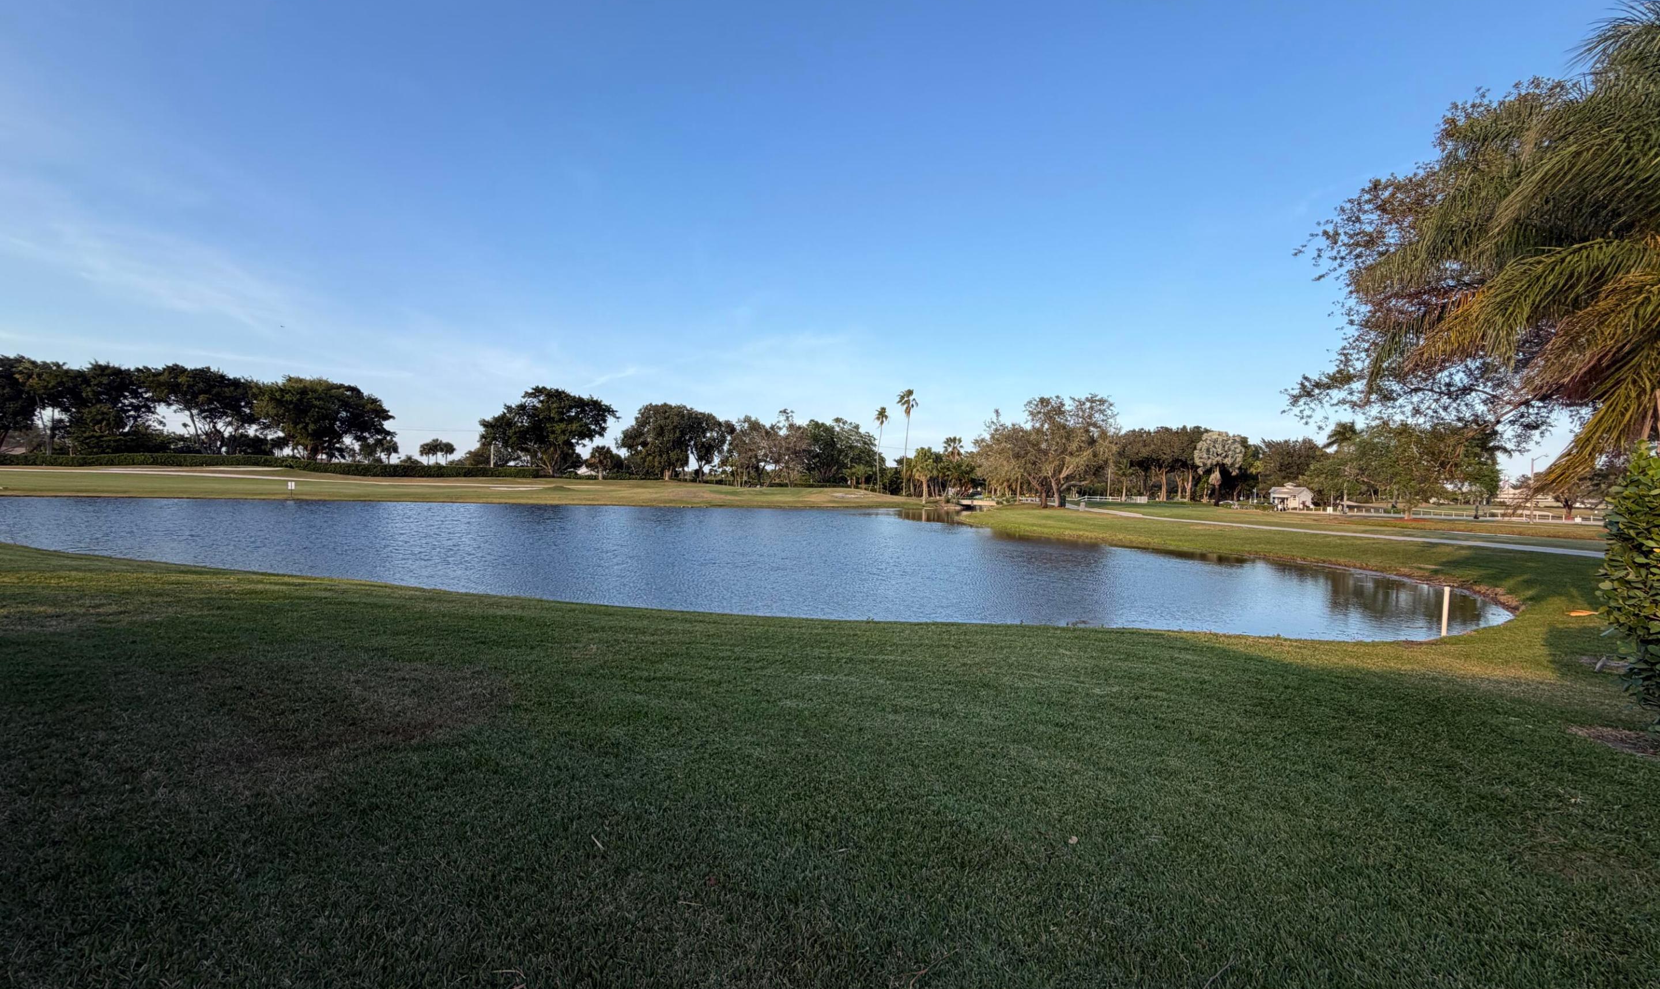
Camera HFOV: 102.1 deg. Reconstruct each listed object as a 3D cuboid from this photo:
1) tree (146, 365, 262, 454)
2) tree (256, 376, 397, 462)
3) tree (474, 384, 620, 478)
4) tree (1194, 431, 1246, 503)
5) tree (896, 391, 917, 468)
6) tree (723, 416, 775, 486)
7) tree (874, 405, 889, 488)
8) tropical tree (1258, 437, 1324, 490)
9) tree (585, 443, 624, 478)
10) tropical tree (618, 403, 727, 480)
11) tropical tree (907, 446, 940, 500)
[{"bbox_3d":[-91.431,-11.926,98.000,12.320,13.820,11.700,1,1,-43],"label":"tree"},{"bbox_3d":[-72.792,-10.774,97.000,16.190,12.740,15.380,1,1,-37],"label":"tree"},{"bbox_3d":[-40.846,-9.087,97.000,18.480,13.120,17.550,1,1,-23],"label":"tree"},{"bbox_3d":[56.884,-3.739,98.000,6.550,10.880,6.220,2,1,30],"label":"tree"},{"bbox_3d":[11.216,-7.572,98.000,3.100,15.330,2.950,2,1,6],"label":"tree"},{"bbox_3d":[-11.228,-5.928,93.000,7.130,9.880,6.780,2,1,-7],"label":"tree"},{"bbox_3d":[8.011,-7.048,105.000,2.430,13.690,2.310,2,1,4],"label":"tree"},{"bbox_3d":[82.287,-4.056,120.000,9.750,12.050,9.260,2,1,34],"label":"tropical tree"},{"bbox_3d":[-29.577,-4.292,88.000,4.670,4.840,4.440,1,1,-19],"label":"tree"},{"bbox_3d":[-21.592,-7.197,92.000,14.530,10.660,13.810,1,1,-13],"label":"tropical tree"},{"bbox_3d":[10.014,-2.121,72.000,3.440,6.190,3.270,2,1,8],"label":"tropical tree"}]

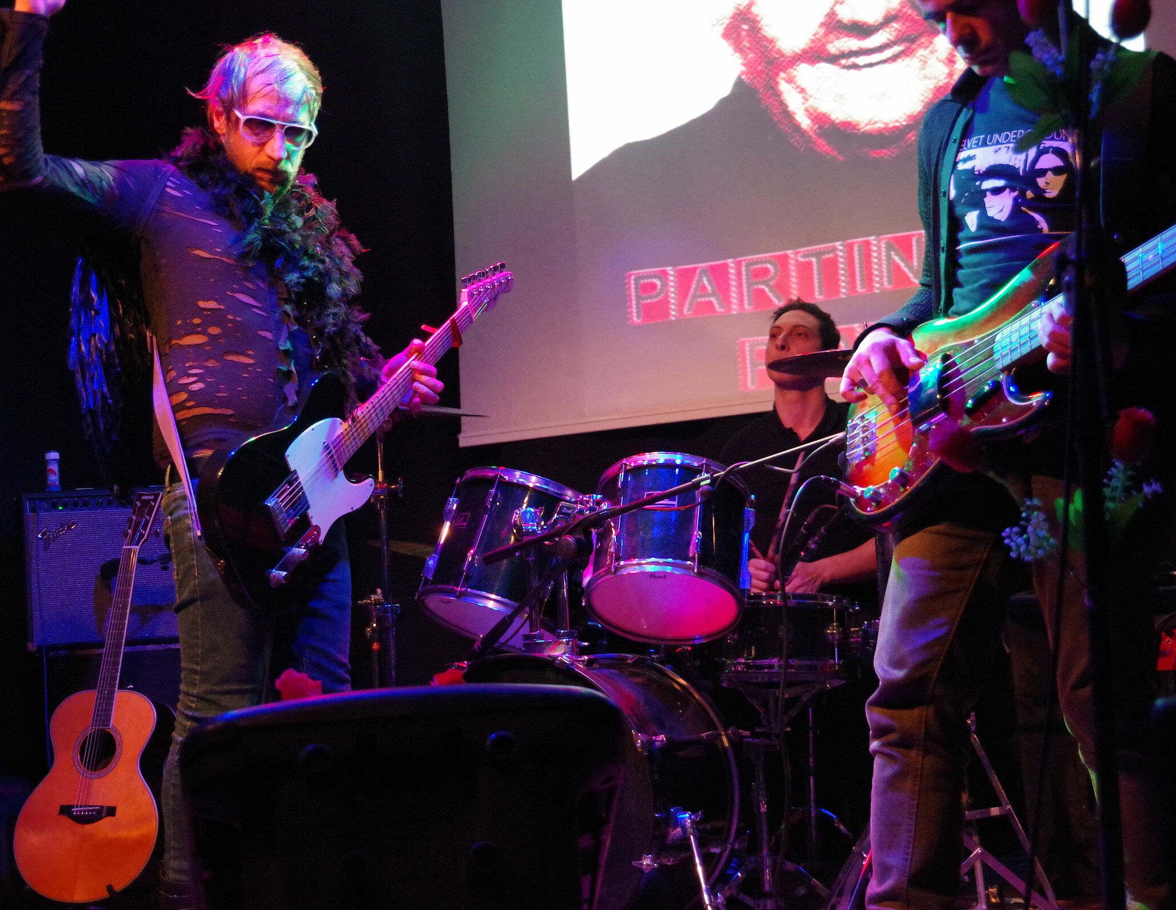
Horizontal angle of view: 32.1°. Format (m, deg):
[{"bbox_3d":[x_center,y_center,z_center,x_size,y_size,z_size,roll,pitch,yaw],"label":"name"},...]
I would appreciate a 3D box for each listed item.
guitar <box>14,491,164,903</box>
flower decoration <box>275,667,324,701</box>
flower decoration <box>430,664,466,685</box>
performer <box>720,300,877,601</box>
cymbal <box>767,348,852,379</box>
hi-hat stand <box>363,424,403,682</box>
[{"bbox_3d":[-1.118,0.562,4.900,0.405,1.030,0.125,-3,-22,22],"label":"guitar"},{"bbox_3d":[-0.437,0.352,3.100,0.080,0.075,0.075,-3,-3,0],"label":"flower decoration"},{"bbox_3d":[-0.255,0.406,3.750,0.080,0.075,0.075,-3,-3,0],"label":"flower decoration"},{"bbox_3d":[0.500,0.300,4.970,0.650,1.370,0.800,-4,-3,22],"label":"performer"},{"bbox_3d":[0.597,-0.204,4.450,0.420,0.045,0.420,-3,-6,0],"label":"cymbal"},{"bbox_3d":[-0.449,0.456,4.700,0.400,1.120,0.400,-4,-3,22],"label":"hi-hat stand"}]

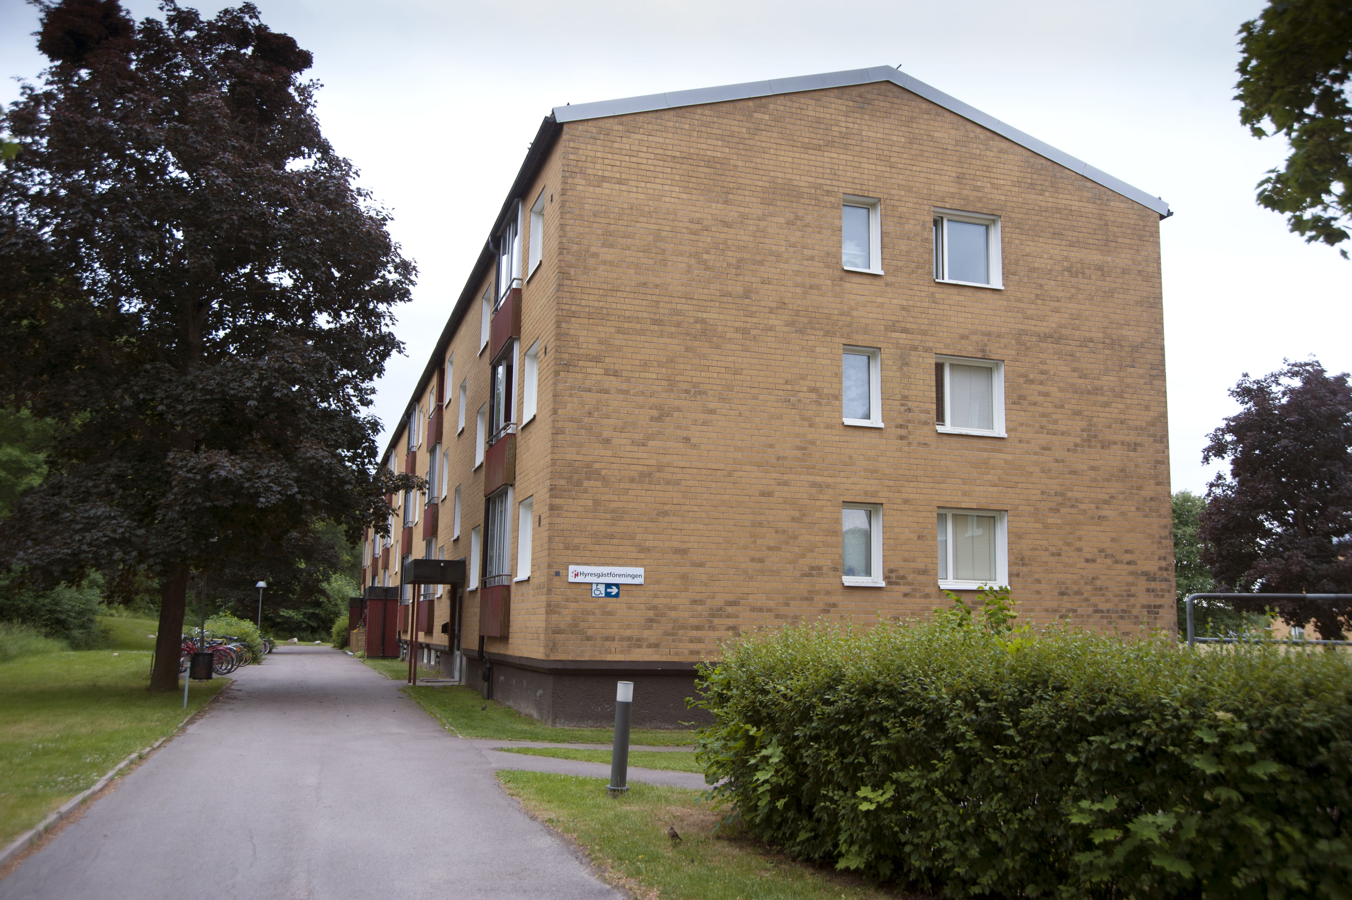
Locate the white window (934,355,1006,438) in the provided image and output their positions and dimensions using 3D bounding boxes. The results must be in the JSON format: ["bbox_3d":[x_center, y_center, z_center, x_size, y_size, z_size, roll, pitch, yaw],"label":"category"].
[{"bbox_3d":[5.183,-0.956,21.237,1.392,1.367,0.200,4,-9,-17],"label":"white window"}]

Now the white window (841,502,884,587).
[{"bbox_3d":[3.135,1.578,20.210,0.754,1.367,0.200,4,-9,-17],"label":"white window"}]

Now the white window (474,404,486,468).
[{"bbox_3d":[-4.311,-0.286,26.875,0.170,1.342,1.310,4,-9,-17],"label":"white window"}]

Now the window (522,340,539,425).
[{"bbox_3d":[-2.449,-1.129,20.880,0.200,1.370,1.252,4,-9,-17],"label":"window"}]

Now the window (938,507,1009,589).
[{"bbox_3d":[5.132,1.711,20.821,1.392,1.367,0.200,4,-9,-17],"label":"window"}]

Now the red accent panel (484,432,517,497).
[{"bbox_3d":[-3.338,0.339,22.913,0.180,0.923,2.416,4,-9,-17],"label":"red accent panel"}]

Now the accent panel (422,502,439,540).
[{"bbox_3d":[-7.083,2.112,34.761,0.180,0.923,2.300,4,-9,-17],"label":"accent panel"}]

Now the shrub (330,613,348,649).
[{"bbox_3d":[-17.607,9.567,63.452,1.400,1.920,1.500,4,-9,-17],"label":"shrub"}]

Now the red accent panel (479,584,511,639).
[{"bbox_3d":[-3.456,3.079,22.832,0.165,0.930,2.590,4,-9,-17],"label":"red accent panel"}]

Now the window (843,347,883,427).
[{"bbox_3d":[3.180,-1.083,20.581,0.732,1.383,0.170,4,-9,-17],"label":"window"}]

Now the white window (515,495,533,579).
[{"bbox_3d":[-2.532,1.535,20.589,0.170,1.392,1.330,4,-9,-17],"label":"white window"}]

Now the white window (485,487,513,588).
[{"bbox_3d":[-3.402,1.734,23.060,0.140,1.800,2.530,4,-9,-17],"label":"white window"}]

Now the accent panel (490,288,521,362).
[{"bbox_3d":[-3.286,-2.358,23.333,0.180,0.923,2.416,4,-9,-17],"label":"accent panel"}]

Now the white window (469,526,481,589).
[{"bbox_3d":[-4.363,2.392,26.460,0.170,1.362,1.310,4,-9,-17],"label":"white window"}]

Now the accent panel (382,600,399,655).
[{"bbox_3d":[-11.015,6.911,46.562,0.640,2.160,0.100,4,-9,-17],"label":"accent panel"}]

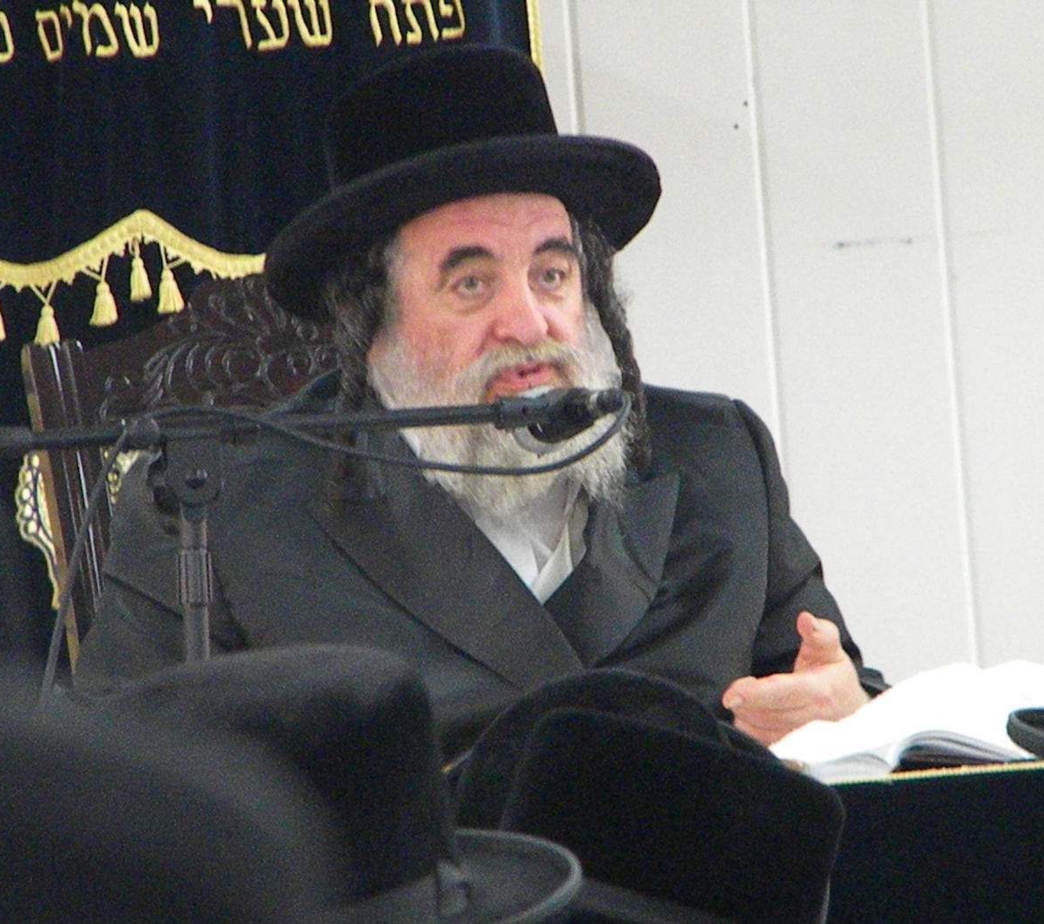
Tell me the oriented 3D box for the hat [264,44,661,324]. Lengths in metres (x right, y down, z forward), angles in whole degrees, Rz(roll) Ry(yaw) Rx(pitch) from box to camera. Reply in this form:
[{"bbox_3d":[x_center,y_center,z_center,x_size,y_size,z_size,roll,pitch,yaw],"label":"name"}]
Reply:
[{"bbox_3d":[-0.059,-0.232,9.192,0.305,0.130,0.340,-3,-23,-23],"label":"hat"}]

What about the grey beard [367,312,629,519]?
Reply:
[{"bbox_3d":[-0.019,-0.036,9.130,0.170,0.152,0.125,-5,-8,-23],"label":"grey beard"}]

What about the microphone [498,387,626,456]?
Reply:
[{"bbox_3d":[0.031,-0.033,8.900,0.057,0.055,0.170,-4,-4,-20],"label":"microphone"}]

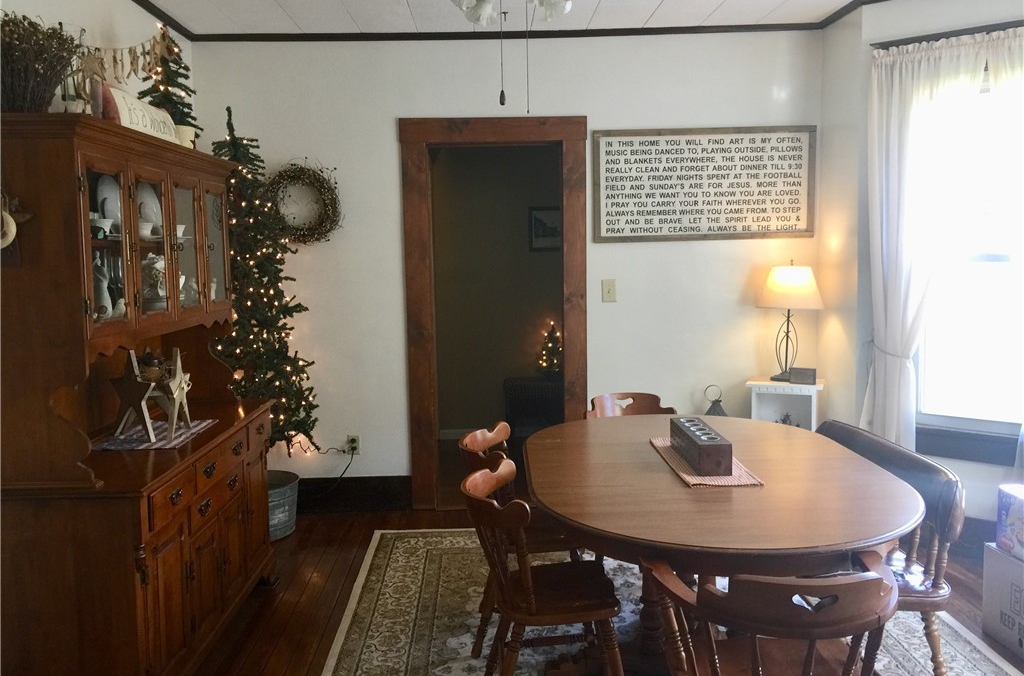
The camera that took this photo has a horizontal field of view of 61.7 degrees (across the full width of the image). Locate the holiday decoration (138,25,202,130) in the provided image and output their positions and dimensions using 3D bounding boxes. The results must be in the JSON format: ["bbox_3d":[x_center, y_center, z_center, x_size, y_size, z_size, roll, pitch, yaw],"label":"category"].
[{"bbox_3d":[-1.329,-0.949,3.341,0.260,0.480,0.260,-1,6,-1],"label":"holiday decoration"}]

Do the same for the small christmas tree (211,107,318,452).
[{"bbox_3d":[-1.336,-0.249,4.438,0.600,1.855,0.580,-1,6,-1],"label":"small christmas tree"}]

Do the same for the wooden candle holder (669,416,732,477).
[{"bbox_3d":[0.632,0.361,2.905,0.104,0.102,0.410,-1,6,-1],"label":"wooden candle holder"}]

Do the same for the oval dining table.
[{"bbox_3d":[0.652,0.796,2.924,1.210,0.745,1.640,-1,6,-1],"label":"oval dining table"}]

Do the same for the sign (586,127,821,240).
[{"bbox_3d":[1.060,-0.839,4.697,1.225,0.610,0.030,-1,6,-1],"label":"sign"}]

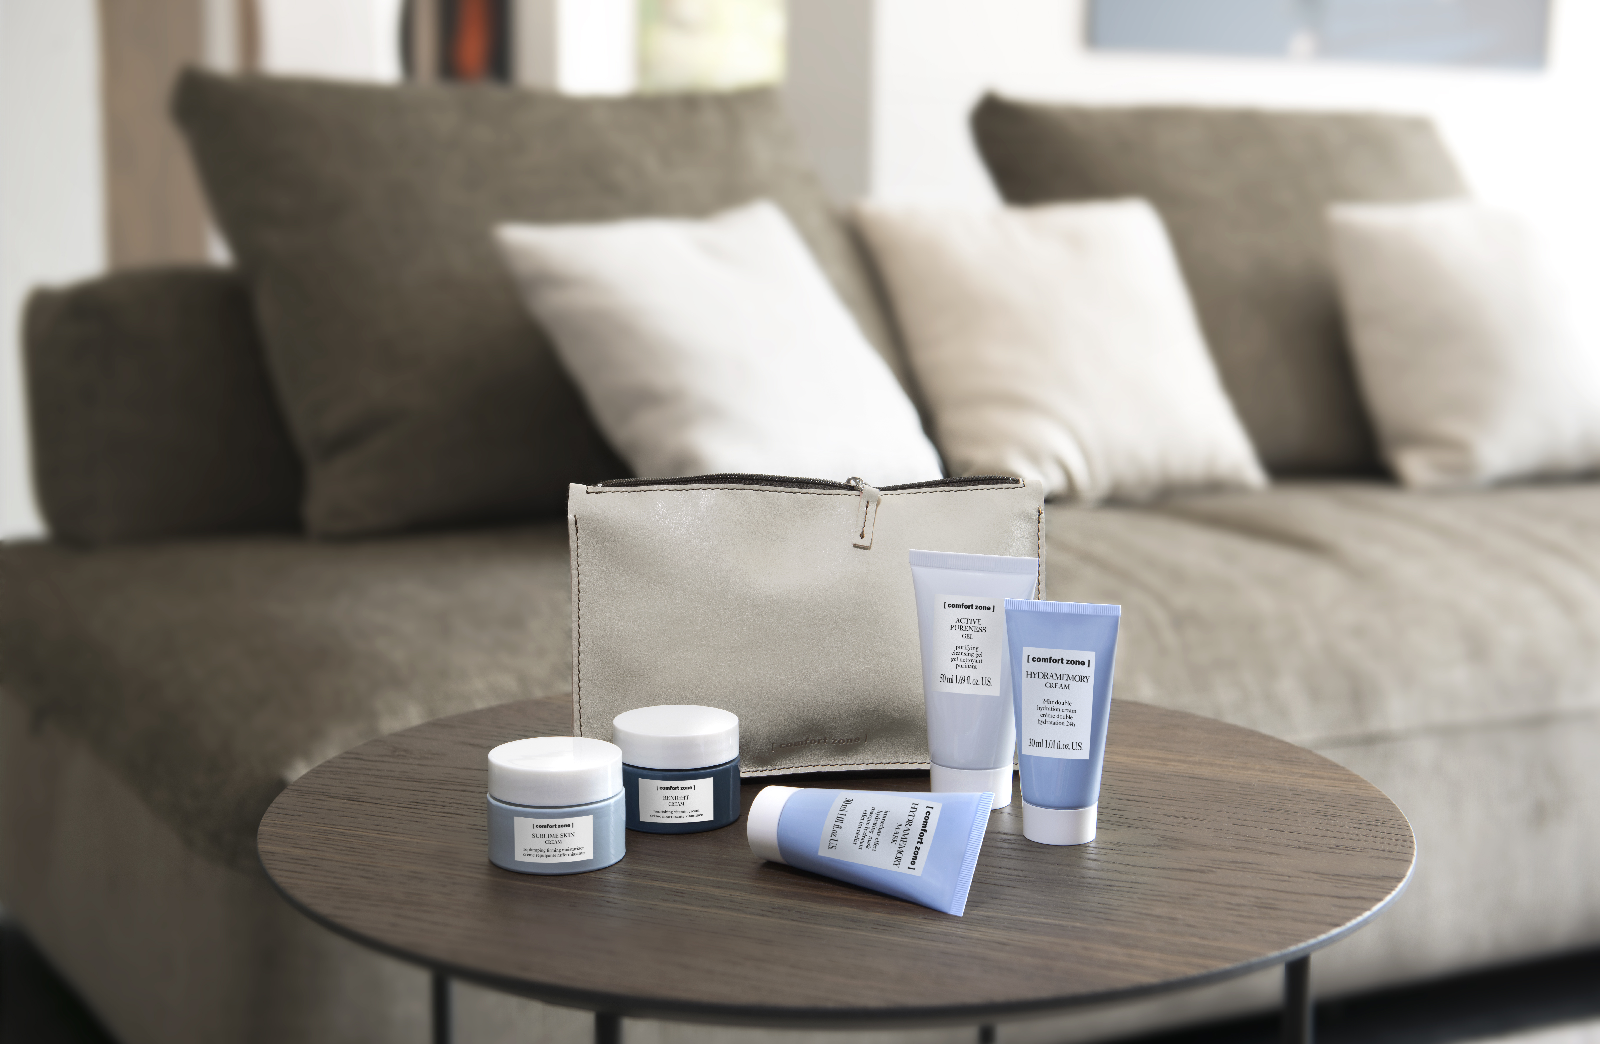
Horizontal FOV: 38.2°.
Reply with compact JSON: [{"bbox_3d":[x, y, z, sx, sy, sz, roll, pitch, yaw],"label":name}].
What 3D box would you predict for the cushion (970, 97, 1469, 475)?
[{"bbox_3d":[0.621,-0.310,3.000,0.770,0.530,0.190,-4,-21,-29],"label":"cushion"}]

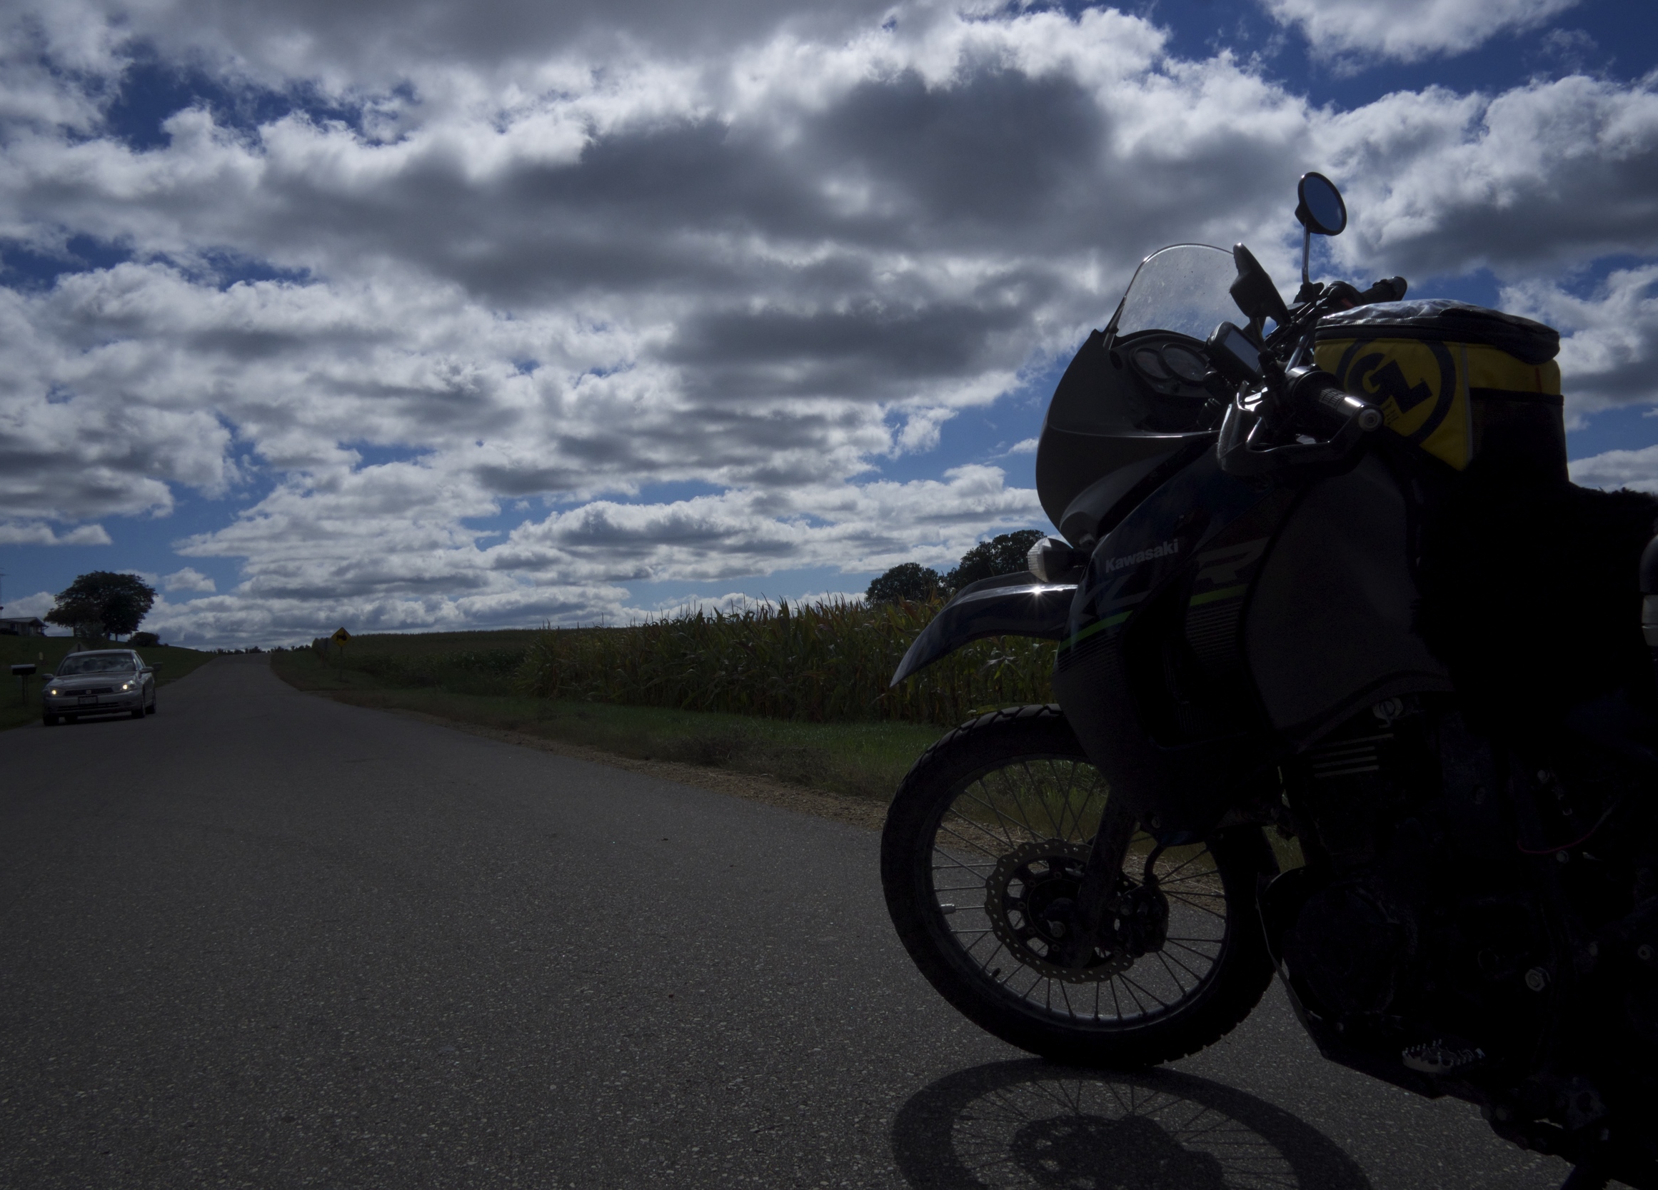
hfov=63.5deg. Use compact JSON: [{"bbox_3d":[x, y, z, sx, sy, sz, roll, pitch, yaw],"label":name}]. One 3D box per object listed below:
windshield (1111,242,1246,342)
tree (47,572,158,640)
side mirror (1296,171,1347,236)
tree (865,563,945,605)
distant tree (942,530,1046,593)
[{"bbox_3d":[0.500,-0.433,2.003,0.290,0.170,0.125,-12,6,-40],"label":"windshield"},{"bbox_3d":[-86.842,1.332,160.000,13.000,8.300,11.500,0,-3,-28],"label":"tree"},{"bbox_3d":[0.791,-0.625,2.155,0.106,0.106,0.042,1,-17,-36],"label":"side mirror"},{"bbox_3d":[9.368,-0.086,165.000,9.900,8.200,9.500,-2,-3,3],"label":"tree"},{"bbox_3d":[18.674,-1.952,150.000,12.000,10.600,11.000,-2,-3,7],"label":"distant tree"}]

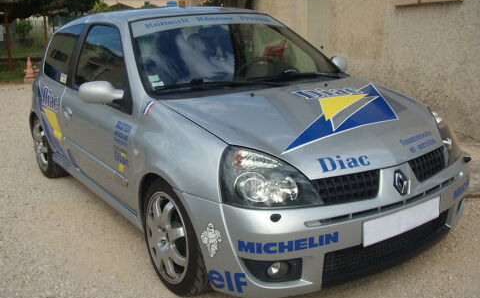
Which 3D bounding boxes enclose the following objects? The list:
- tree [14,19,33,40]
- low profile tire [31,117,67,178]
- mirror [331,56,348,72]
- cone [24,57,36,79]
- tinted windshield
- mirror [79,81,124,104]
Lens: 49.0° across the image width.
[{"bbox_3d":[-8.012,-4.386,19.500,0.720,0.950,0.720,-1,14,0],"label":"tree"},{"bbox_3d":[-1.652,-0.041,4.635,0.200,0.585,0.585,-11,17,-32],"label":"low profile tire"},{"bbox_3d":[0.677,-0.600,3.781,0.220,0.140,0.140,-11,17,-32],"label":"mirror"},{"bbox_3d":[-4.681,-1.803,11.800,0.270,0.490,0.270,-1,14,0],"label":"cone"},{"bbox_3d":[-0.041,-0.635,3.277,1.400,0.130,0.750,-11,51,-32],"label":"tinted windshield"},{"bbox_3d":[-0.747,-0.307,2.860,0.230,0.140,0.140,-11,17,-32],"label":"mirror"}]

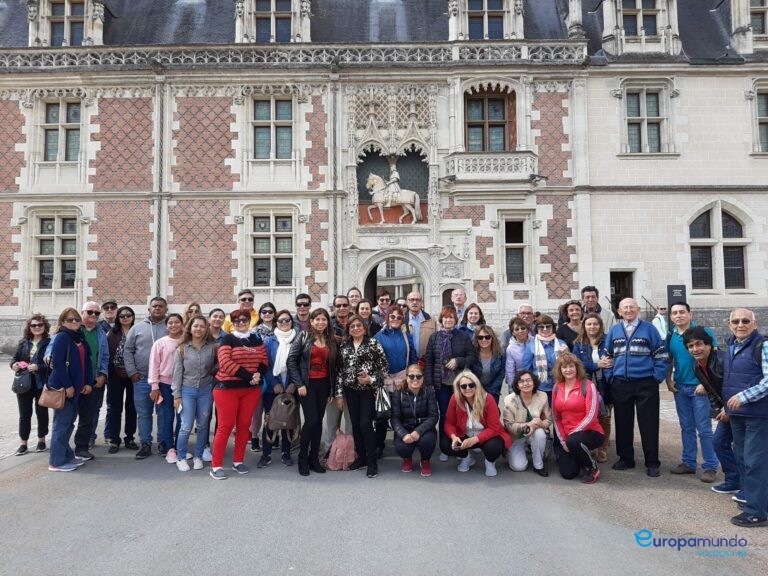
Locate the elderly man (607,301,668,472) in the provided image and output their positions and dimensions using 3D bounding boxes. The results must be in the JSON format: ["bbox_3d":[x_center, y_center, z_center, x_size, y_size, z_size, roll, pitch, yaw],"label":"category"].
[{"bbox_3d":[2.443,0.929,5.628,0.580,1.695,0.370,-2,-4,18],"label":"elderly man"}]

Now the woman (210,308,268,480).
[{"bbox_3d":[-1.393,1.005,5.620,0.560,1.611,0.380,1,-4,-19],"label":"woman"}]

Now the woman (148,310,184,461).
[{"bbox_3d":[-2.330,1.064,6.293,0.460,1.592,0.330,1,-4,-19],"label":"woman"}]

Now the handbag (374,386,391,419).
[{"bbox_3d":[-0.005,1.156,5.750,0.200,0.330,0.140,0,-3,-11],"label":"handbag"}]

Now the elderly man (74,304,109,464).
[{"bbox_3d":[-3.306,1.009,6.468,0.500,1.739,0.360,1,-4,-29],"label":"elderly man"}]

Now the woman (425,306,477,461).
[{"bbox_3d":[0.712,1.017,6.291,0.560,1.630,0.360,-1,-3,5],"label":"woman"}]

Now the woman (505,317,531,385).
[{"bbox_3d":[1.483,1.069,6.295,0.480,1.514,0.330,-1,-3,9],"label":"woman"}]

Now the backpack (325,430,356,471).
[{"bbox_3d":[-0.431,1.648,5.850,0.290,0.400,0.190,0,-3,-3],"label":"backpack"}]

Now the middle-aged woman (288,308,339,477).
[{"bbox_3d":[-0.703,1.020,5.750,0.460,1.631,0.330,1,-4,-19],"label":"middle-aged woman"}]

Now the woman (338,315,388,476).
[{"bbox_3d":[-0.222,1.055,5.788,0.520,1.590,0.400,0,-3,-5],"label":"woman"}]

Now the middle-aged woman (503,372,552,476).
[{"bbox_3d":[1.424,1.312,5.771,0.520,0.967,0.750,-1,-3,0],"label":"middle-aged woman"}]

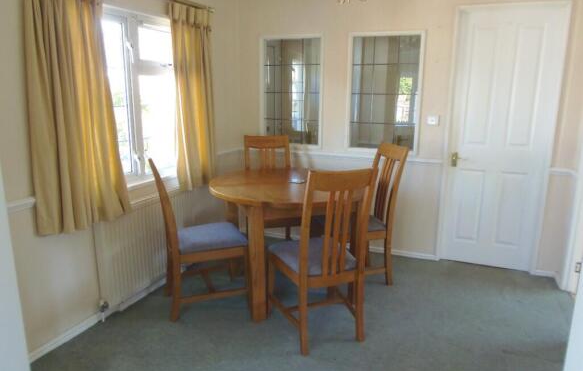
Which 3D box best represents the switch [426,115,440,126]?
[{"bbox_3d":[1.144,-0.524,3.272,0.087,0.083,0.025,6,14,23],"label":"switch"}]

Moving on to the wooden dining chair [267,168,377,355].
[{"bbox_3d":[0.165,0.373,2.332,0.470,1.025,0.560,-4,14,-21],"label":"wooden dining chair"}]

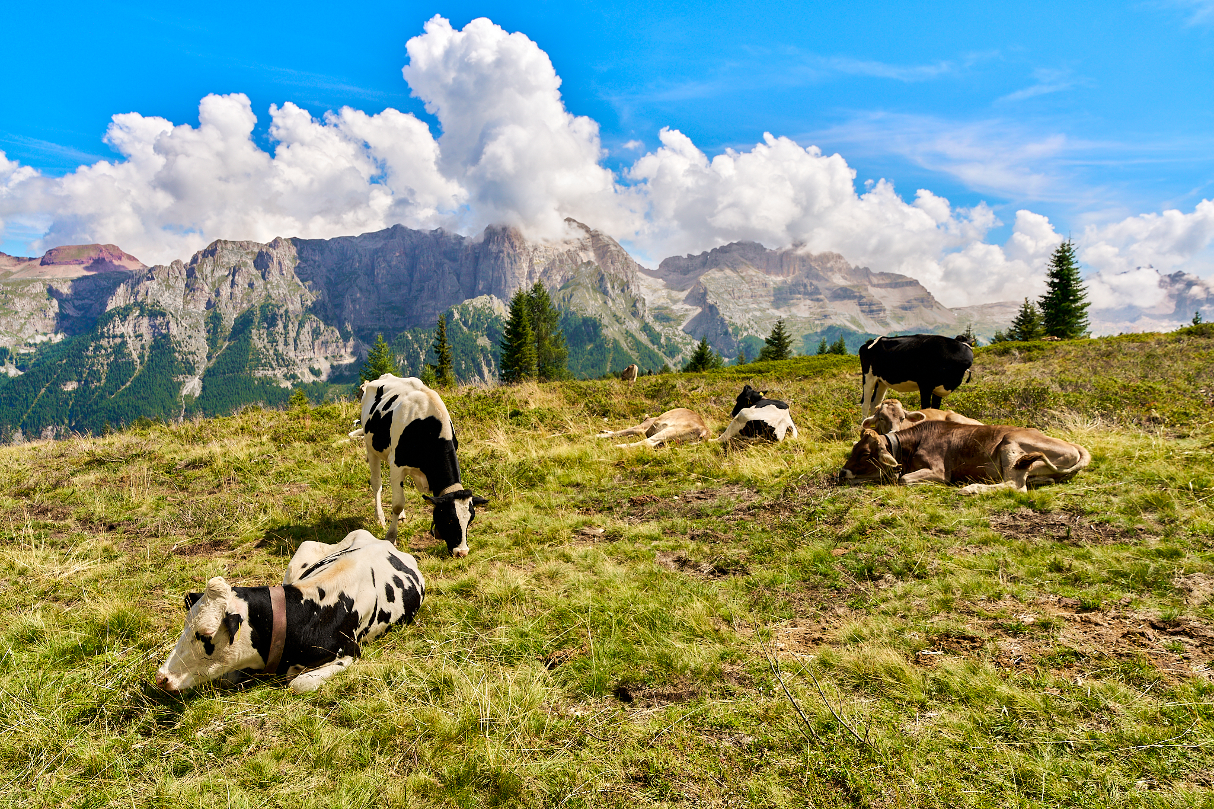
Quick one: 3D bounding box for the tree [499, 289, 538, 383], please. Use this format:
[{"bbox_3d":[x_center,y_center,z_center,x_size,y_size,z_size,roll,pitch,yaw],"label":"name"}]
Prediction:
[{"bbox_3d":[-4.400,-3.200,40.000,2.100,5.100,2.100,0,3,0],"label":"tree"}]

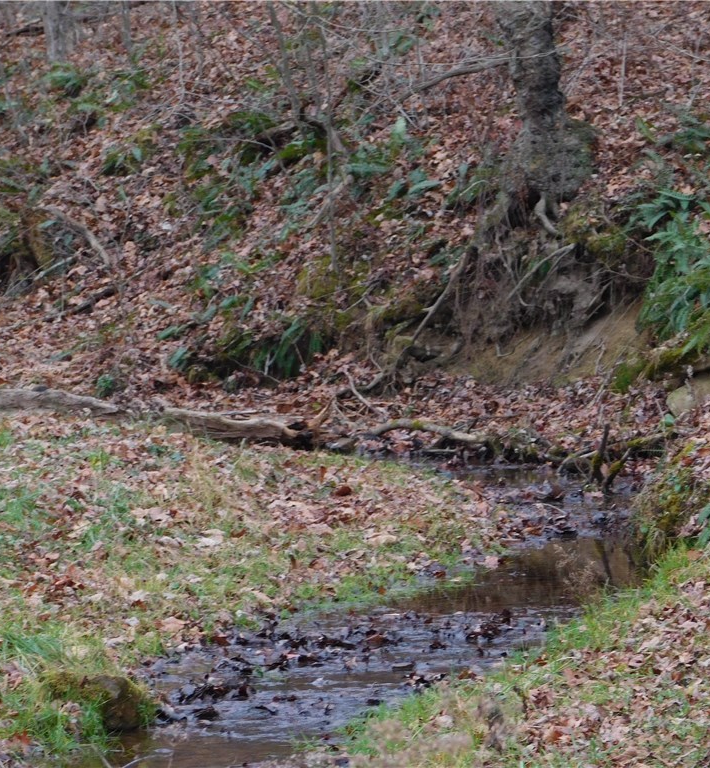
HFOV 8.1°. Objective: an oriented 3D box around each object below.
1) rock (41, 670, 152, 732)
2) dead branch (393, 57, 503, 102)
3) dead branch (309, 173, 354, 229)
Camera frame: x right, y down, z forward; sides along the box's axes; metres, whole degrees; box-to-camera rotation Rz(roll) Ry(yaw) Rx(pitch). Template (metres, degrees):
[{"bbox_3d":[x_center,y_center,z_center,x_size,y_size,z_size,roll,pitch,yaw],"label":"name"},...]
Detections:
[{"bbox_3d":[-1.352,1.660,26.300,0.580,0.320,0.450,0,6,0],"label":"rock"},{"bbox_3d":[0.794,-2.531,41.800,0.970,0.380,0.200,-2,6,-14],"label":"dead branch"},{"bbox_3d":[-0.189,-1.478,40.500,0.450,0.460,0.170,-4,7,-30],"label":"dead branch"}]

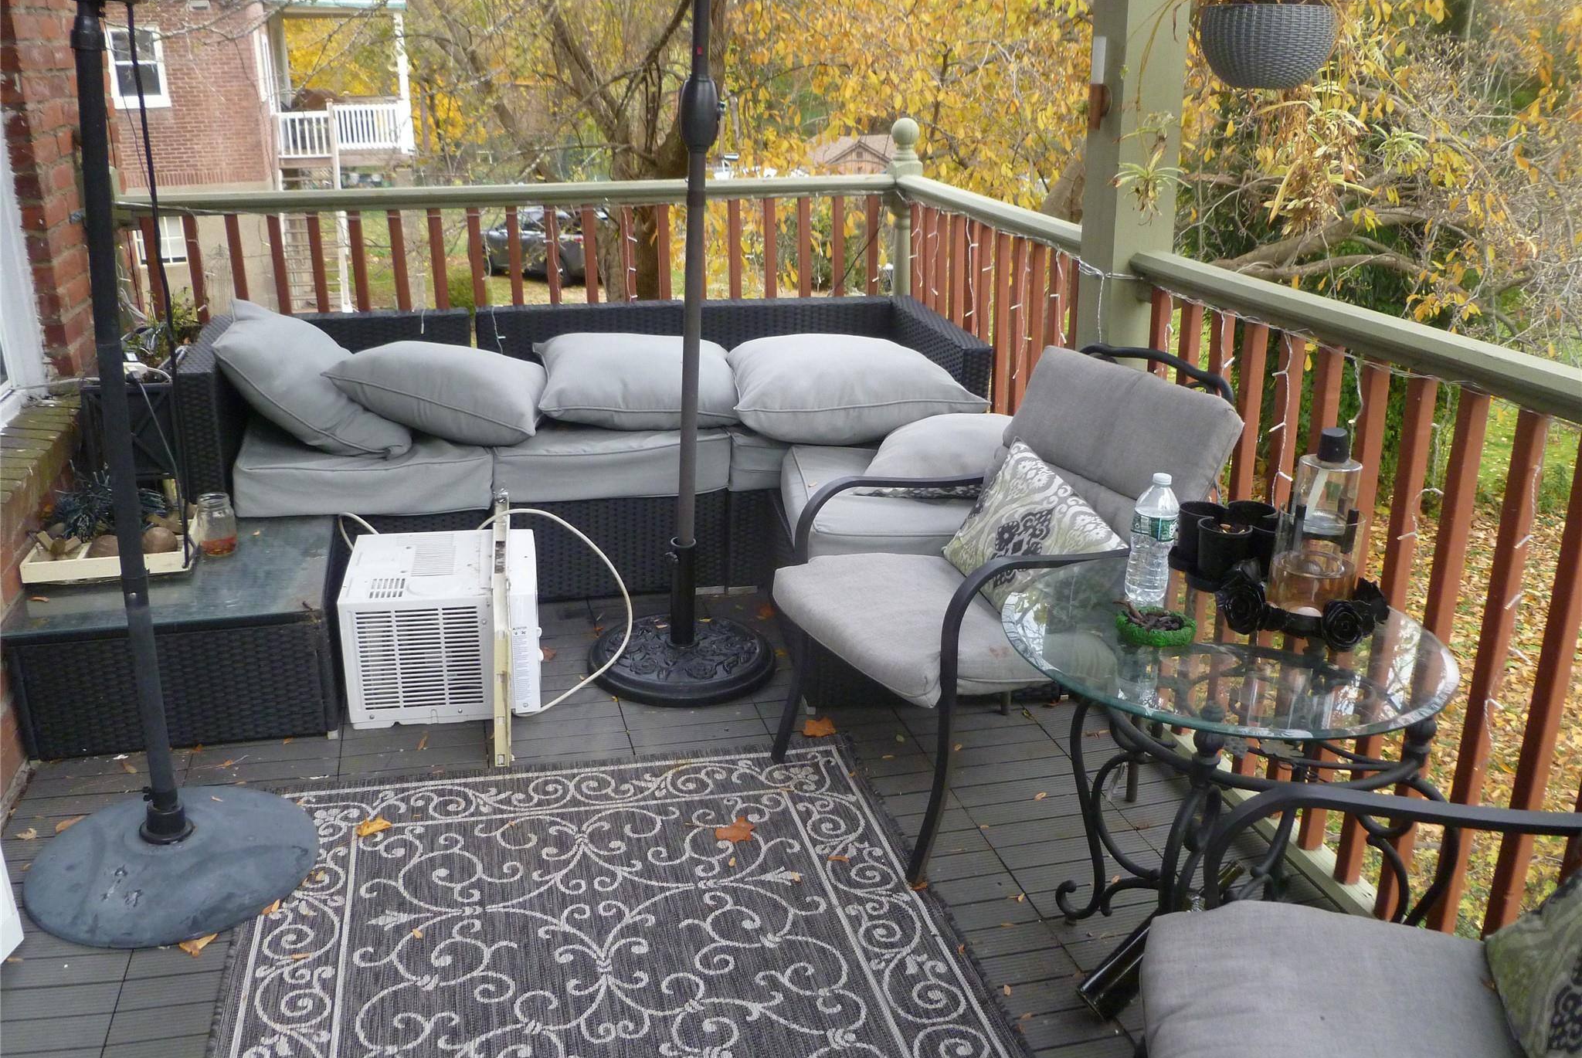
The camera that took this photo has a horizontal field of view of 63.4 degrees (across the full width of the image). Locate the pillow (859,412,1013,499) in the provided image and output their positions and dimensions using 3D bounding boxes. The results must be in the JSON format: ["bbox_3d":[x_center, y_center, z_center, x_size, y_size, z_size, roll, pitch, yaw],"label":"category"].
[{"bbox_3d":[0.370,-0.214,3.330,0.450,0.145,0.410,0,20,-1],"label":"pillow"}]

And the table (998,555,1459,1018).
[{"bbox_3d":[0.638,0.466,2.025,0.646,0.658,0.646,-5,20,-15],"label":"table"}]

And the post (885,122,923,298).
[{"bbox_3d":[0.385,-0.800,4.635,0.098,1.290,0.098,-5,20,-15],"label":"post"}]

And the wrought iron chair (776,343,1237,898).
[{"bbox_3d":[0.422,0.127,2.642,0.750,0.880,0.580,-9,22,-26],"label":"wrought iron chair"}]

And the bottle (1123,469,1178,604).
[{"bbox_3d":[0.565,0.016,2.005,0.066,0.203,0.066,-5,20,-15],"label":"bottle"}]

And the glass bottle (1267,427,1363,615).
[{"bbox_3d":[0.822,-0.013,1.966,0.135,0.268,0.135,-5,20,-15],"label":"glass bottle"}]

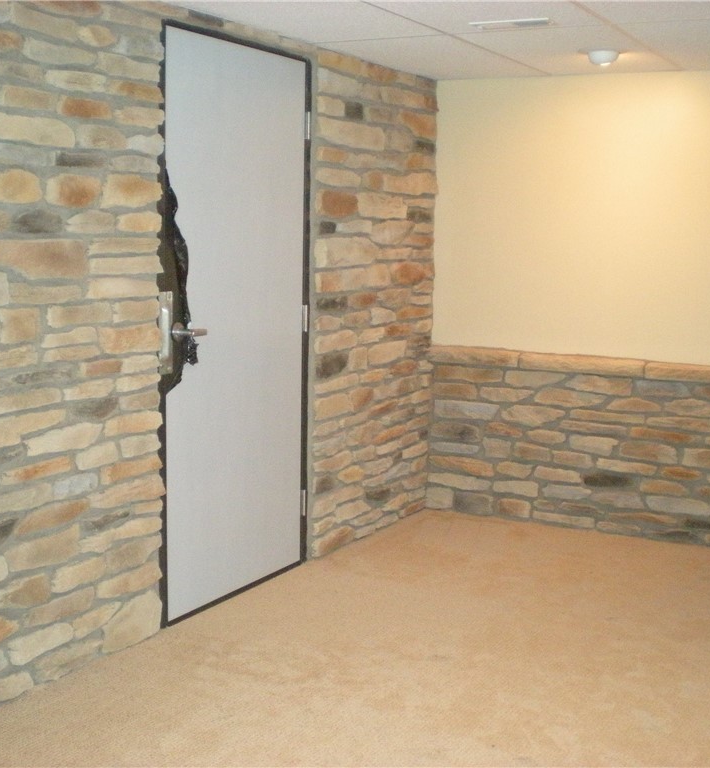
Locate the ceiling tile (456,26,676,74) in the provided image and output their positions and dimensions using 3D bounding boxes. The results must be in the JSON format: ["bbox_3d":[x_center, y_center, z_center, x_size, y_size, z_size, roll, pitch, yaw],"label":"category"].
[{"bbox_3d":[0.905,-1.355,4.594,0.605,0.020,1.210,5,9,28],"label":"ceiling tile"}]

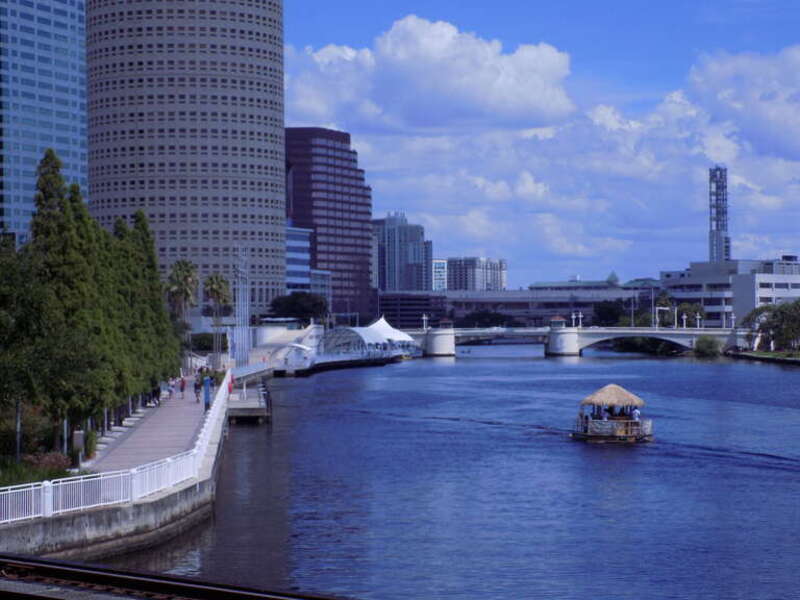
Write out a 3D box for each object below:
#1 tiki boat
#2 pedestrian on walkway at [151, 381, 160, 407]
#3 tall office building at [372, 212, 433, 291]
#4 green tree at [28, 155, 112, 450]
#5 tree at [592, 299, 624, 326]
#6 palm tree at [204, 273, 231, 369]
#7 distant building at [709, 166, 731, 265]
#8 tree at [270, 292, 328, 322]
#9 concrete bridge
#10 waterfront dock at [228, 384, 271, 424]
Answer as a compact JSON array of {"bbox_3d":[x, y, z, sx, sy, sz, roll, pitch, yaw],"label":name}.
[{"bbox_3d":[13.728,7.367,117.000,3.700,3.750,5.000,0,-1,-37],"label":"tiki boat"},{"bbox_3d":[-18.175,6.988,134.000,0.550,1.720,0.450,0,-1,-6],"label":"pedestrian on walkway"},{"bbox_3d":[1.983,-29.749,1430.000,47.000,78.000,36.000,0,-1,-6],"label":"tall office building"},{"bbox_3d":[-16.086,0.122,88.000,4.100,14.400,4.100,0,-1,0],"label":"green tree"},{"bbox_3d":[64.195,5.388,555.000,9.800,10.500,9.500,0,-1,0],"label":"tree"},{"bbox_3d":[-24.467,2.764,243.000,3.800,12.900,3.800,0,-1,0],"label":"palm tree"},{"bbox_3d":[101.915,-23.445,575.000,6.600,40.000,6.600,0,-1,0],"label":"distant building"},{"bbox_3d":[-23.416,1.980,420.000,13.300,7.600,12.000,0,-1,0],"label":"tree"},{"bbox_3d":[43.451,11.230,482.000,103.000,7.900,20.000,0,-1,-1],"label":"concrete bridge"},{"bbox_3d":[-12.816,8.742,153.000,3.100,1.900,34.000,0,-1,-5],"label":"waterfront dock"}]

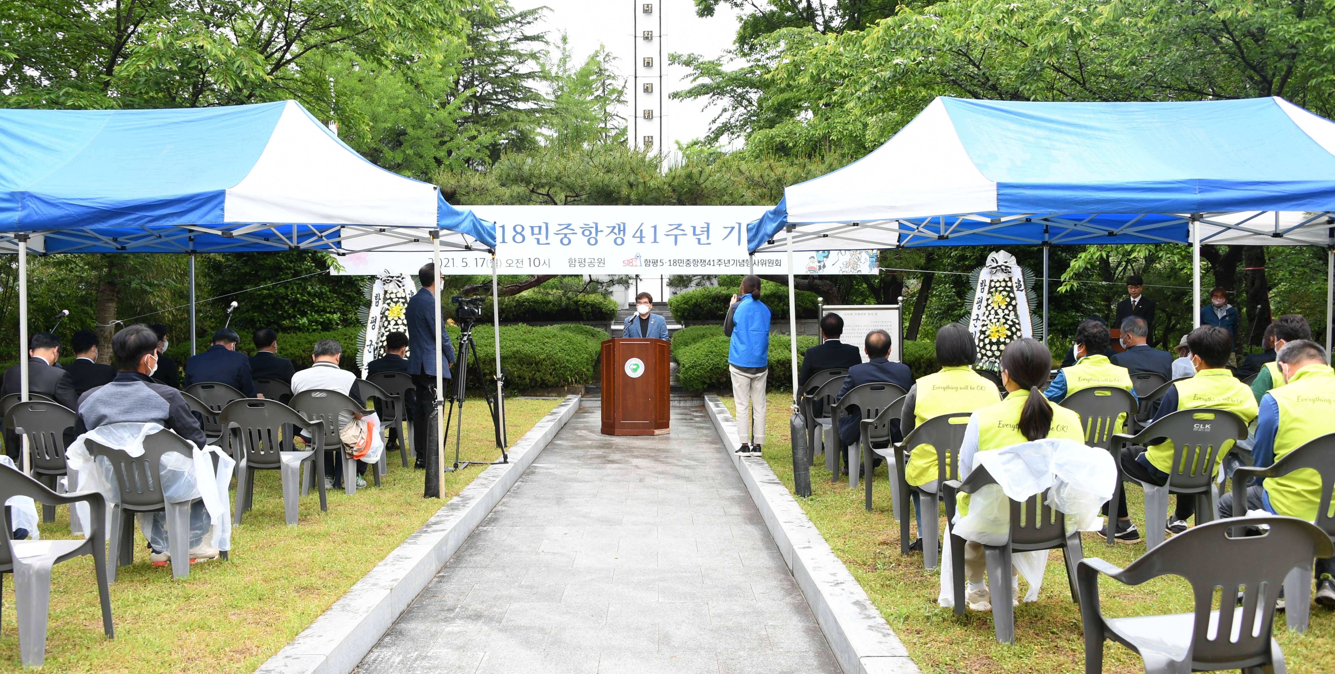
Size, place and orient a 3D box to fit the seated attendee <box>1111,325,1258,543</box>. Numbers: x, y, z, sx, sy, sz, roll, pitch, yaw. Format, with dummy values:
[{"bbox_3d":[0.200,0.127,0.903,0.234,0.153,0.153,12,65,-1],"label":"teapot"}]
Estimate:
[{"bbox_3d":[2.755,0.552,5.678,0.600,1.220,0.820,-1,2,-8],"label":"seated attendee"}]

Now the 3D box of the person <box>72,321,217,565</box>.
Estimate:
[{"bbox_3d":[-2.632,0.561,5.406,0.580,1.260,0.740,0,1,-3],"label":"person"}]

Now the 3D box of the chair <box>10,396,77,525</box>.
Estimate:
[{"bbox_3d":[-3.671,0.779,6.351,0.580,0.790,0.560,0,1,-3],"label":"chair"}]

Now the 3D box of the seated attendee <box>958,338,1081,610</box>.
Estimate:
[{"bbox_3d":[1.473,0.595,4.447,0.510,1.210,0.720,0,1,-4],"label":"seated attendee"}]

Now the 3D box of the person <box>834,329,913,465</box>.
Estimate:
[{"bbox_3d":[1.555,0.515,7.968,0.560,1.190,0.800,0,2,2],"label":"person"}]

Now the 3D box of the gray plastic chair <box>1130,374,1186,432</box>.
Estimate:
[{"bbox_3d":[4.299,0.704,8.741,0.580,0.790,0.560,0,1,-5],"label":"gray plastic chair"}]

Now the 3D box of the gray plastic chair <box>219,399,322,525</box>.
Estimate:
[{"bbox_3d":[-2.573,0.788,6.754,0.580,0.790,0.540,0,2,2],"label":"gray plastic chair"}]

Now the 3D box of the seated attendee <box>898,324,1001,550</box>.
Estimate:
[{"bbox_3d":[1.508,0.549,5.637,0.520,1.250,0.700,0,1,-4],"label":"seated attendee"}]

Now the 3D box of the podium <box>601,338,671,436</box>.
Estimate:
[{"bbox_3d":[-0.392,0.586,12.757,0.850,1.170,0.550,0,1,0],"label":"podium"}]

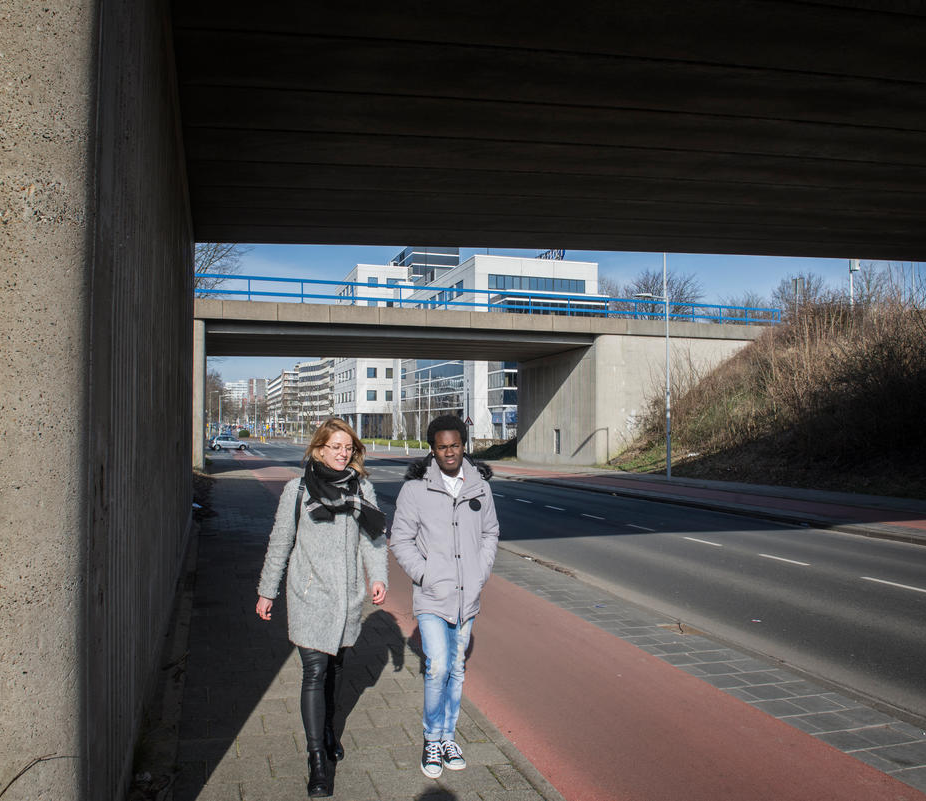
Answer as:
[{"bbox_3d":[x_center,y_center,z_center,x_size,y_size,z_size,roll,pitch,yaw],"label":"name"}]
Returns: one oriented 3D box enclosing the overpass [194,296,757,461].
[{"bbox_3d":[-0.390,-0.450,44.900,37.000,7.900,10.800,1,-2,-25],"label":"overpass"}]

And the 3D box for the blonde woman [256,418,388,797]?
[{"bbox_3d":[-0.710,0.952,3.940,0.590,1.725,0.530,1,-2,-16],"label":"blonde woman"}]

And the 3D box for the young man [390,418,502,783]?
[{"bbox_3d":[-0.105,0.950,4.100,0.540,1.760,0.410,0,-2,-12],"label":"young man"}]

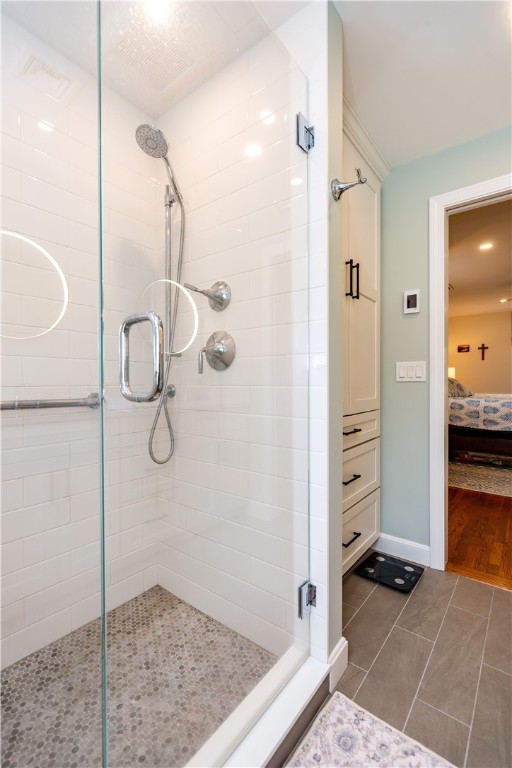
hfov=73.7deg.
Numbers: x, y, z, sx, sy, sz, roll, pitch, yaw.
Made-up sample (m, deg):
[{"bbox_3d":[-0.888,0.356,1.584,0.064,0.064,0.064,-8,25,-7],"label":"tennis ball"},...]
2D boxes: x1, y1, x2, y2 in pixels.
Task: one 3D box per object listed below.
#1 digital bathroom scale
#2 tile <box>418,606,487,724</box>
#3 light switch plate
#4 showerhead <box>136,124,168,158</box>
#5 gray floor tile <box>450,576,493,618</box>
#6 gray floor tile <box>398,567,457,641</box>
[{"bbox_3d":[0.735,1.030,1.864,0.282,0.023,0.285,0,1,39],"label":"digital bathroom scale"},{"bbox_3d":[0.785,1.050,1.326,0.156,0.010,0.604,0,1,39],"label":"tile"},{"bbox_3d":[0.911,-0.072,2.003,0.166,0.115,0.010,0,1,39],"label":"light switch plate"},{"bbox_3d":[-0.440,-1.048,1.465,0.134,0.048,0.134,0,-27,39],"label":"showerhead"},{"bbox_3d":[1.069,1.048,1.680,0.156,0.010,0.296,0,1,39],"label":"gray floor tile"},{"bbox_3d":[0.850,1.048,1.662,0.156,0.010,0.602,0,1,39],"label":"gray floor tile"}]

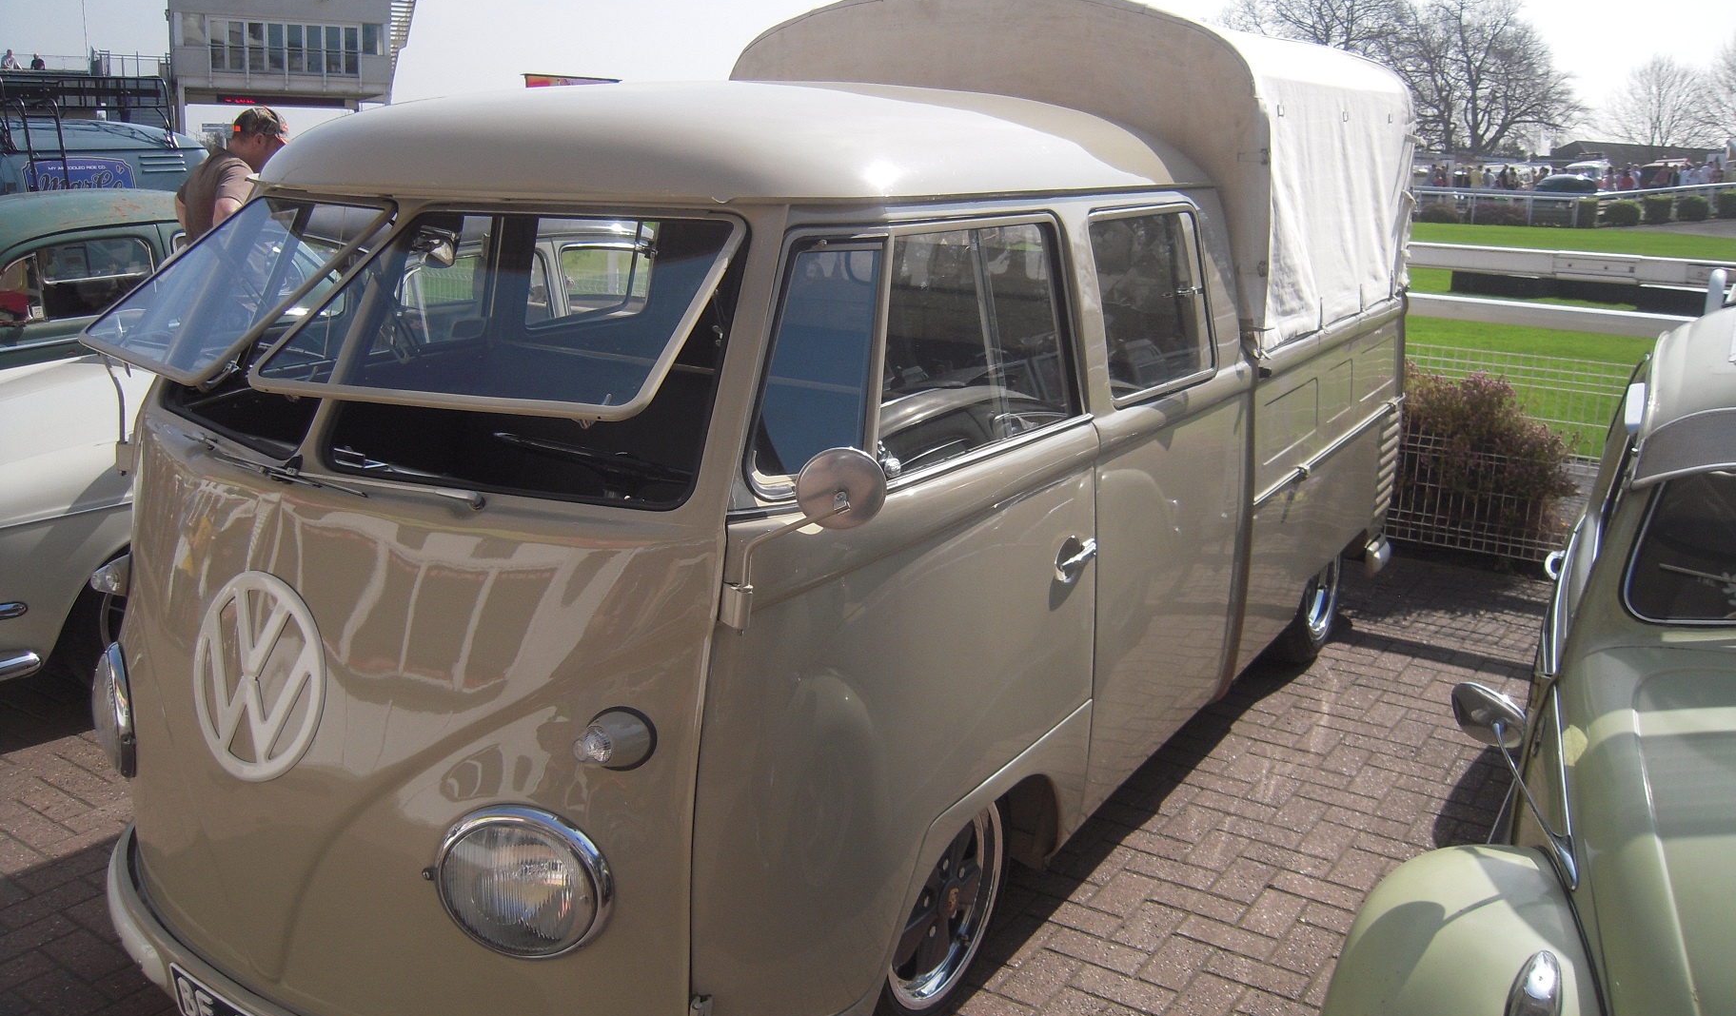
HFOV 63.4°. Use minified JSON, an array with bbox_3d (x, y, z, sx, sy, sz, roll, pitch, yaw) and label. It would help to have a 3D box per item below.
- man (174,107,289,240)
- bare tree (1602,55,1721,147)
[{"bbox_3d":[-2.526,-0.768,5.655,0.500,1.680,0.420,14,19,40],"label":"man"},{"bbox_3d":[84.104,-42.128,148.563,12.913,11.186,11.880,9,17,27],"label":"bare tree"}]

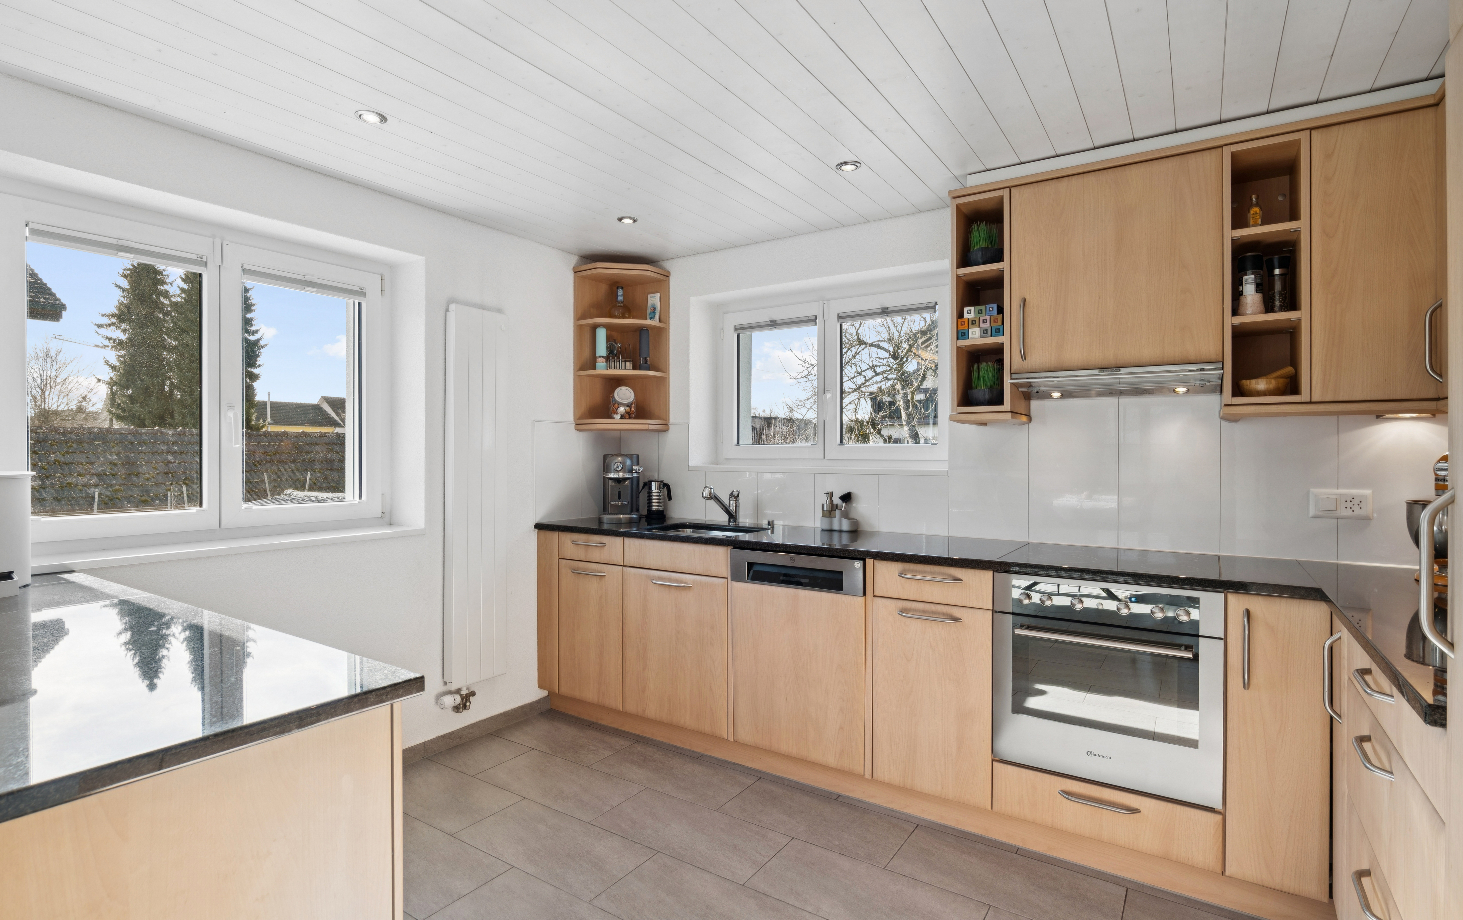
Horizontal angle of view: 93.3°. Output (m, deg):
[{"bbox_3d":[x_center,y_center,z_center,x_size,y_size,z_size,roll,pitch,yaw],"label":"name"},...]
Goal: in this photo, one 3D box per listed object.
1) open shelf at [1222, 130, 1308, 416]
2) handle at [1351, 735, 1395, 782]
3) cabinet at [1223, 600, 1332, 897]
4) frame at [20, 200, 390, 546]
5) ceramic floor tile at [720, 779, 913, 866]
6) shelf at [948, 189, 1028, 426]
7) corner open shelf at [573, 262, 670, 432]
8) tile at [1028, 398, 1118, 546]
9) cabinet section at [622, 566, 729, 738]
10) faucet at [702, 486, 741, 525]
[{"bbox_3d":[1.635,-0.534,2.137,0.201,0.798,0.325,0,0,33],"label":"open shelf"},{"bbox_3d":[1.143,0.528,1.241,0.037,0.013,0.207,0,0,35],"label":"handle"},{"bbox_3d":[1.566,0.735,2.028,0.216,0.750,0.560,0,0,33],"label":"cabinet"},{"bbox_3d":[-1.814,-0.274,2.466,0.080,1.100,1.210,0,0,33],"label":"frame"},{"bbox_3d":[0.283,1.205,2.318,0.600,0.010,0.298,0,0,33],"label":"ceramic floor tile"},{"bbox_3d":[0.945,-0.528,2.502,0.199,0.788,0.358,0,0,33],"label":"shelf"},{"bbox_3d":[-0.573,-0.568,3.618,0.491,0.820,0.367,0,0,-12],"label":"corner open shelf"},{"bbox_3d":[1.245,0.027,2.523,0.297,0.571,0.010,0,0,33],"label":"tile"},{"bbox_3d":[-0.089,0.785,3.114,0.551,0.633,0.570,0,0,33],"label":"cabinet section"},{"bbox_3d":[-0.048,0.211,3.125,0.052,0.190,0.295,0,0,33],"label":"faucet"}]

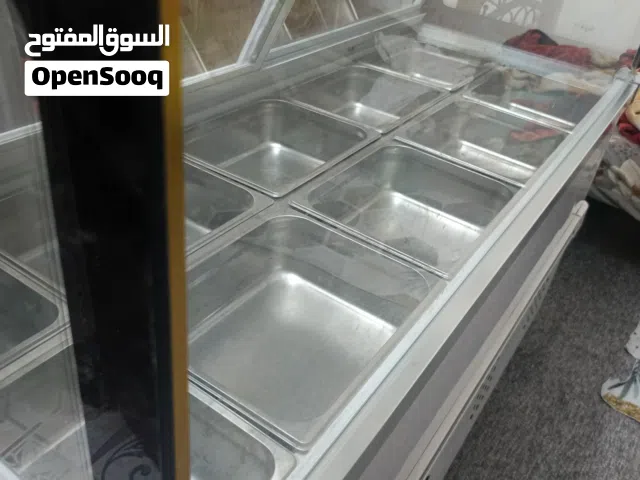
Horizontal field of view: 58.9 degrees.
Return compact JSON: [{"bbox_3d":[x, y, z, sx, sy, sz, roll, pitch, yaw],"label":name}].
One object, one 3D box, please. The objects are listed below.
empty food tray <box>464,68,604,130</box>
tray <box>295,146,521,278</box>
[{"bbox_3d":[0.510,-0.309,1.405,0.265,0.100,0.325,26,39,24],"label":"empty food tray"},{"bbox_3d":[0.140,-0.033,0.941,0.265,0.100,0.325,26,39,23],"label":"tray"}]

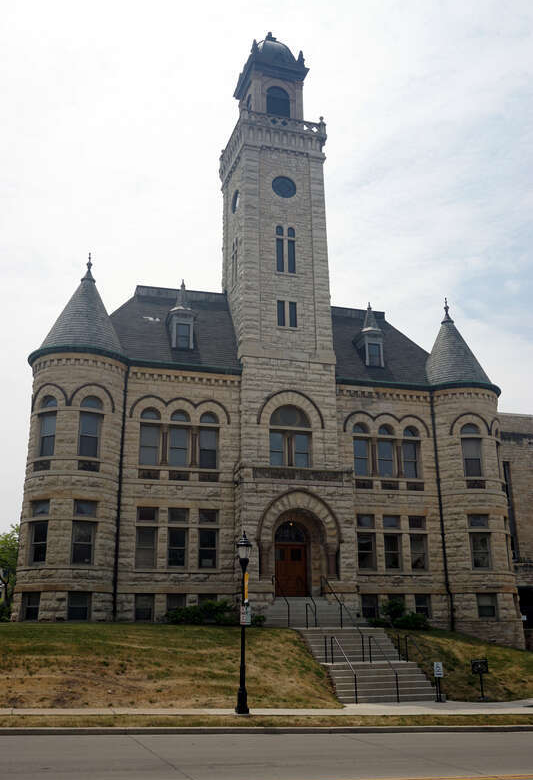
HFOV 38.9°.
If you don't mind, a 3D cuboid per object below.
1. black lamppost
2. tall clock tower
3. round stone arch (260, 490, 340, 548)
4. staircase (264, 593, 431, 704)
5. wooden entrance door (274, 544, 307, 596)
[{"bbox_3d":[-0.577,5.832,19.193,0.400,4.432,0.400,-1,-18,0],"label":"black lamppost"},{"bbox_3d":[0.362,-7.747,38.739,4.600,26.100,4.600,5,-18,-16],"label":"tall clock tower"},{"bbox_3d":[1.288,5.440,31.854,3.650,2.350,0.600,5,-18,-16],"label":"round stone arch"},{"bbox_3d":[2.470,9.020,26.833,4.750,3.420,5.900,5,-18,-16],"label":"staircase"},{"bbox_3d":[1.087,7.642,32.081,1.430,2.220,0.150,5,-18,-16],"label":"wooden entrance door"}]

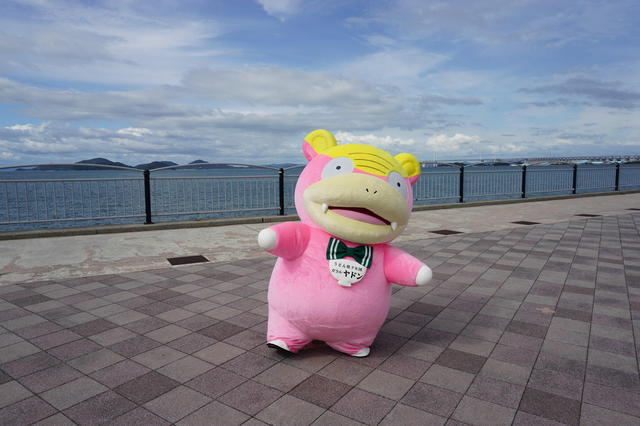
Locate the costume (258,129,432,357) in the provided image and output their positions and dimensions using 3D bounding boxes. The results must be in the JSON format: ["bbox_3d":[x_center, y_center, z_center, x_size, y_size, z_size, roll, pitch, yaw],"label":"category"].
[{"bbox_3d":[0.191,0.266,3.200,1.280,1.660,0.950,10,3,-16],"label":"costume"}]

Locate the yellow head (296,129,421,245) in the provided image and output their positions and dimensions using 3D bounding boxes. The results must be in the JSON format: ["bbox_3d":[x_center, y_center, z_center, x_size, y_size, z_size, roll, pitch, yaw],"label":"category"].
[{"bbox_3d":[0.258,-0.171,3.100,0.860,0.700,0.760,13,2,-15],"label":"yellow head"}]

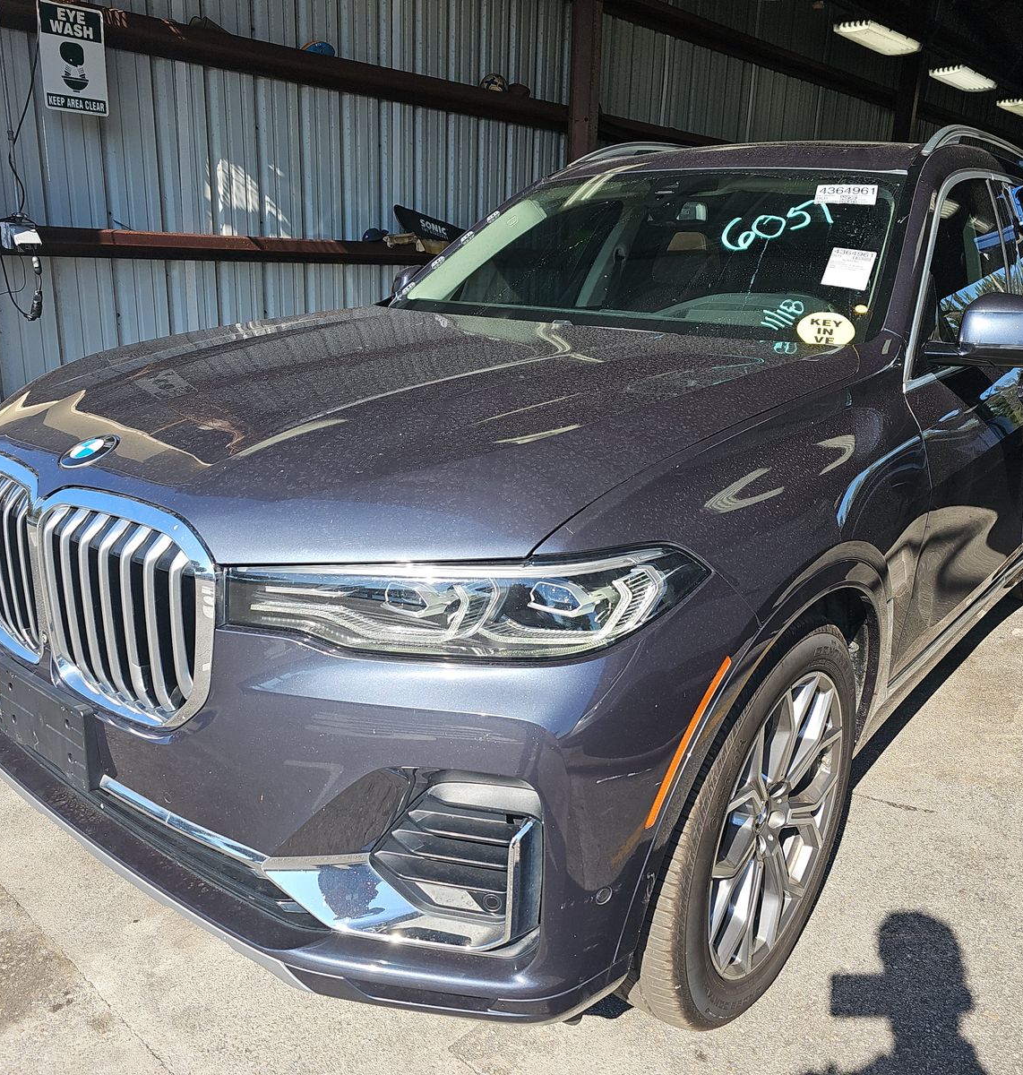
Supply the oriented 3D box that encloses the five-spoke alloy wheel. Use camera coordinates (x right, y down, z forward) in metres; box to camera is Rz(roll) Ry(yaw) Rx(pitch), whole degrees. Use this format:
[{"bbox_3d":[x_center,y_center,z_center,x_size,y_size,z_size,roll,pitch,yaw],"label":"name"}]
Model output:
[{"bbox_3d":[0.390,0.490,1.802,0.285,0.785,0.785,14,20,37],"label":"five-spoke alloy wheel"}]

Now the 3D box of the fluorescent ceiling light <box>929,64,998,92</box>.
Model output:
[{"bbox_3d":[5.125,-5.201,10.788,0.340,0.090,1.220,16,22,39],"label":"fluorescent ceiling light"}]

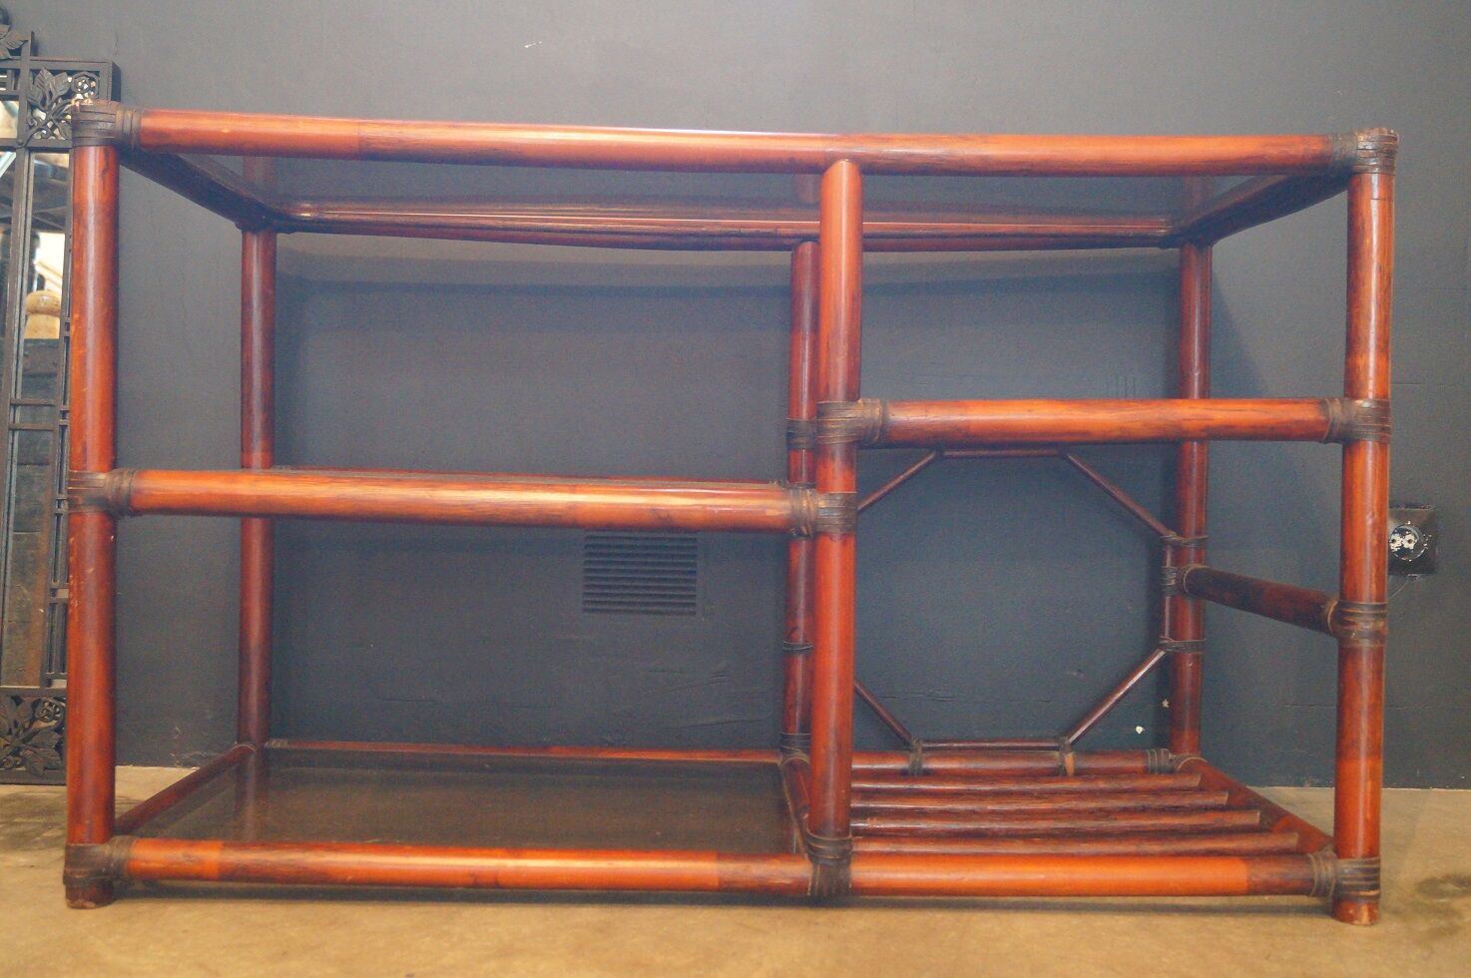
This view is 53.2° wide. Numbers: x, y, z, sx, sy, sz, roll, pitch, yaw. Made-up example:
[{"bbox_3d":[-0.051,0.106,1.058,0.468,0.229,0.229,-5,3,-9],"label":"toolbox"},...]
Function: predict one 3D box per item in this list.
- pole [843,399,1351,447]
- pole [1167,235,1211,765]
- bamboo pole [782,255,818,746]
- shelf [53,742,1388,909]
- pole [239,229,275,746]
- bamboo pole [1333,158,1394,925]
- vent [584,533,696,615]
[{"bbox_3d":[0.316,-0.058,1.266,0.448,0.037,0.036,1,1,-1],"label":"pole"},{"bbox_3d":[0.534,0.014,1.724,0.036,0.600,0.036,1,1,-1],"label":"pole"},{"bbox_3d":[0.079,0.013,1.715,0.036,0.601,0.036,1,1,-1],"label":"bamboo pole"},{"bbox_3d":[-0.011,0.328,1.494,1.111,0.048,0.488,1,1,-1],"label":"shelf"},{"bbox_3d":[-0.554,0.000,1.702,0.036,0.599,0.036,1,1,-1],"label":"pole"},{"bbox_3d":[0.544,0.043,1.272,0.036,0.660,0.036,1,1,-1],"label":"bamboo pole"},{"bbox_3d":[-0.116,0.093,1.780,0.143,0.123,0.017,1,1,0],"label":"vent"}]

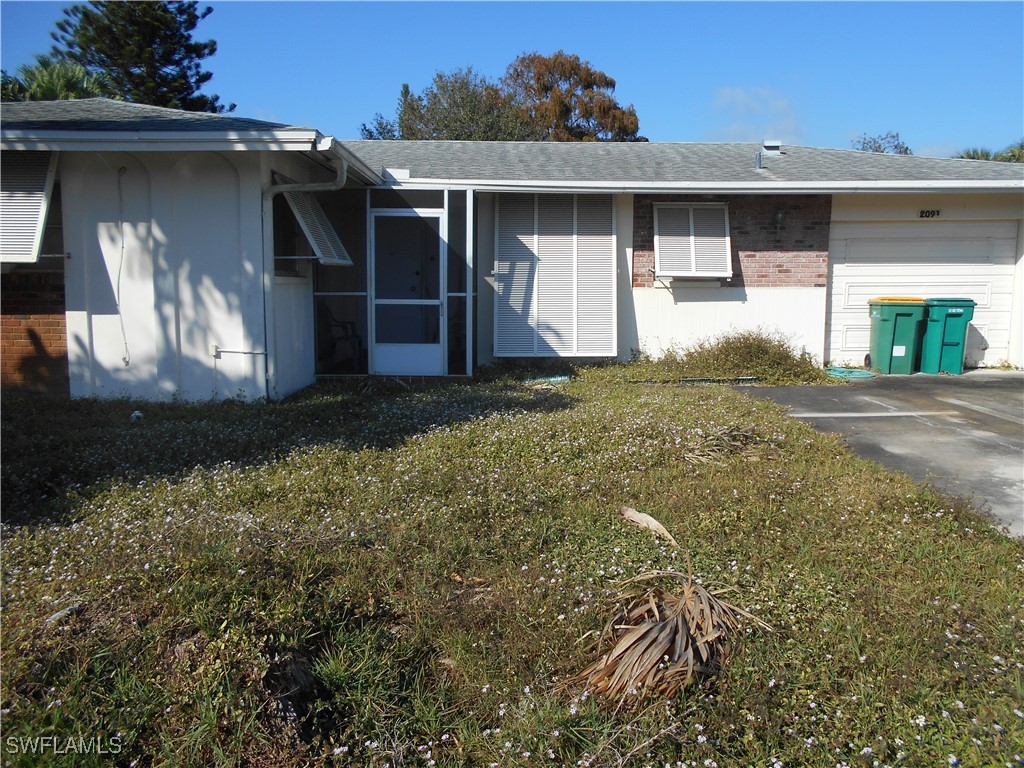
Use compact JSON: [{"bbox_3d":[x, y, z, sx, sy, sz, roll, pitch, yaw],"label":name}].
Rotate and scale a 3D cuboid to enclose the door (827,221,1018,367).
[{"bbox_3d":[5.860,-1.299,11.074,2.740,2.120,0.100,0,7,0],"label":"door"}]

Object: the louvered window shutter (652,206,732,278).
[{"bbox_3d":[2.480,-1.970,10.516,1.040,1.080,0.060,0,-13,0],"label":"louvered window shutter"}]

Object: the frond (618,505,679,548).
[{"bbox_3d":[0.755,0.785,4.273,0.120,0.100,0.620,-2,7,-18],"label":"frond"}]

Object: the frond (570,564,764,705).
[{"bbox_3d":[0.580,0.916,2.959,0.700,0.260,0.680,0,7,0],"label":"frond"}]

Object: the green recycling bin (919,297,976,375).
[{"bbox_3d":[5.900,-0.664,10.415,0.600,1.020,0.740,3,7,22],"label":"green recycling bin"}]

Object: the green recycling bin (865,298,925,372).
[{"bbox_3d":[5.220,-0.674,10.494,0.600,1.020,0.740,2,7,15],"label":"green recycling bin"}]

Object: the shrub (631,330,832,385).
[{"bbox_3d":[2.820,-0.407,10.123,2.450,0.600,1.250,0,7,0],"label":"shrub"}]

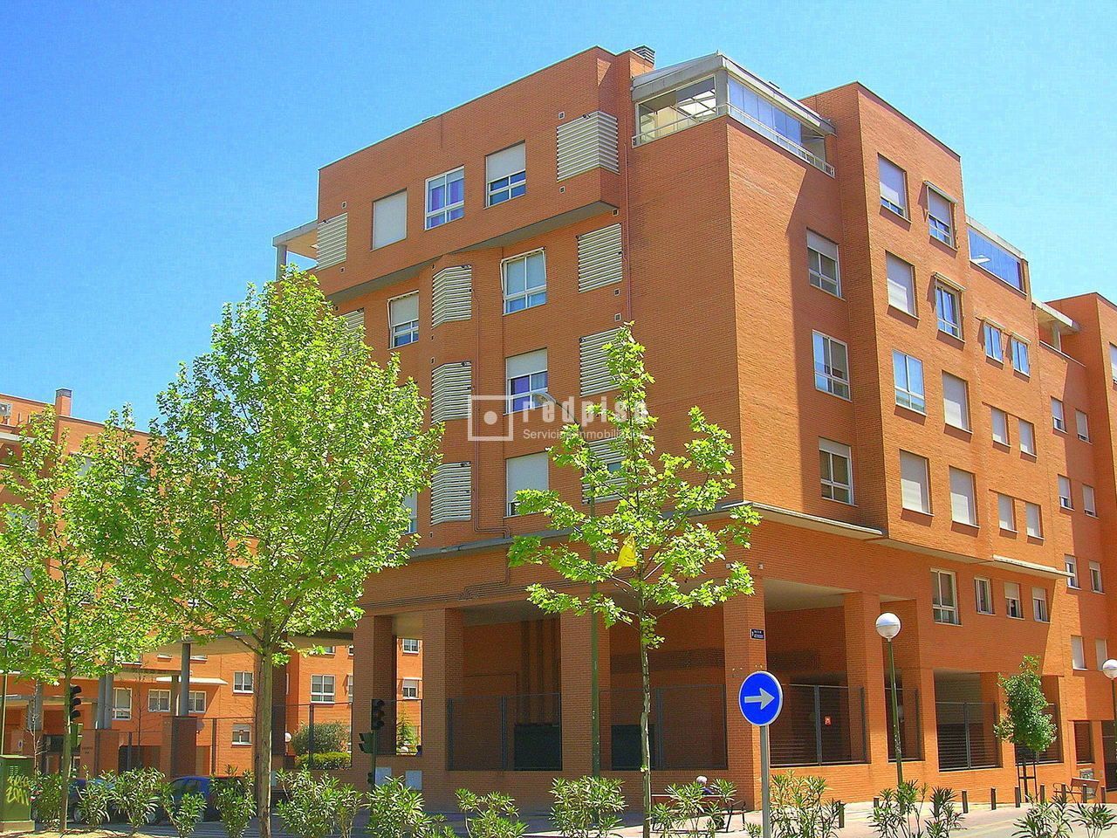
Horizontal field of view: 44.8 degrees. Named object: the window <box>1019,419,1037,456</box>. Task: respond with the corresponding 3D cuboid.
[{"bbox_3d":[16.507,0.674,47.950,0.160,1.190,1.430,-12,-18,40],"label":"window"}]

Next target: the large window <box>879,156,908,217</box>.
[{"bbox_3d":[10.106,-6.950,41.064,0.180,1.701,1.817,-12,-18,40],"label":"large window"}]

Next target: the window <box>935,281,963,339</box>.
[{"bbox_3d":[12.520,-3.437,43.484,0.158,1.636,1.792,-12,-18,40],"label":"window"}]

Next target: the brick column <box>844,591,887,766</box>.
[{"bbox_3d":[8.658,7.297,38.163,0.650,4.590,0.955,-12,-18,40],"label":"brick column"}]

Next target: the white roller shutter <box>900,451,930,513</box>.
[{"bbox_3d":[10.441,1.889,39.712,0.158,1.723,1.870,-12,-18,40],"label":"white roller shutter"}]

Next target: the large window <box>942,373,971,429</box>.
[{"bbox_3d":[12.291,-0.500,42.030,0.180,1.655,1.849,-12,-18,40],"label":"large window"}]

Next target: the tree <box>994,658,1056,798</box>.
[{"bbox_3d":[14.526,9.668,42.213,1.875,4.465,1.875,-12,-18,40],"label":"tree"}]

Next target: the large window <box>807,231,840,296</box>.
[{"bbox_3d":[7.498,-4.374,38.572,0.160,1.665,1.770,-12,-18,40],"label":"large window"}]

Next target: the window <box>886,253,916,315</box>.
[{"bbox_3d":[10.148,-3.967,40.362,0.160,1.690,1.800,-12,-18,40],"label":"window"}]

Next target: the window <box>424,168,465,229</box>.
[{"bbox_3d":[-3.533,-6.938,42.703,1.783,1.743,0.158,-12,-18,40],"label":"window"}]

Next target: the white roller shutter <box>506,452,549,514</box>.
[{"bbox_3d":[-0.872,1.897,39.351,1.655,1.694,0.138,-12,-18,40],"label":"white roller shutter"}]

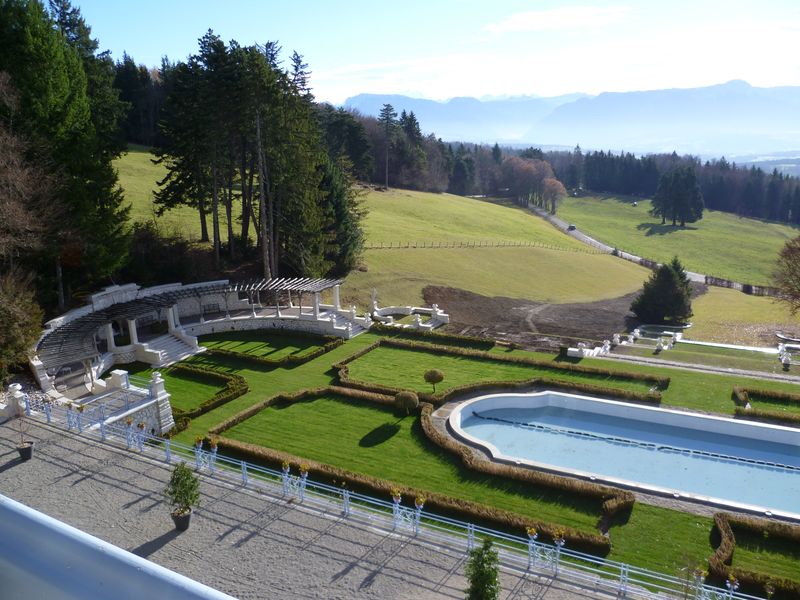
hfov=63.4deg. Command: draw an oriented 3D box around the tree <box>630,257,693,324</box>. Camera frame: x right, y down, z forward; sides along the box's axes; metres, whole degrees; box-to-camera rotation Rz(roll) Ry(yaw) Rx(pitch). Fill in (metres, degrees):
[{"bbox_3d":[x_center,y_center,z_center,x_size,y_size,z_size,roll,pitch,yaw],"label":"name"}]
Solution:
[{"bbox_3d":[23.801,-1.226,58.073,5.400,6.000,5.200,-1,14,0],"label":"tree"}]

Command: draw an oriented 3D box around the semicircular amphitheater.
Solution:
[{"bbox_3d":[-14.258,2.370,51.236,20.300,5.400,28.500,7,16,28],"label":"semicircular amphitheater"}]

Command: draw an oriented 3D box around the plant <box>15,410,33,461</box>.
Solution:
[{"bbox_3d":[-14.804,5.229,25.302,0.750,2.000,0.750,-1,14,0],"label":"plant"}]

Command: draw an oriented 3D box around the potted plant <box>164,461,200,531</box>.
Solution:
[{"bbox_3d":[-6.977,6.186,20.420,1.100,2.250,1.100,-1,14,0],"label":"potted plant"}]

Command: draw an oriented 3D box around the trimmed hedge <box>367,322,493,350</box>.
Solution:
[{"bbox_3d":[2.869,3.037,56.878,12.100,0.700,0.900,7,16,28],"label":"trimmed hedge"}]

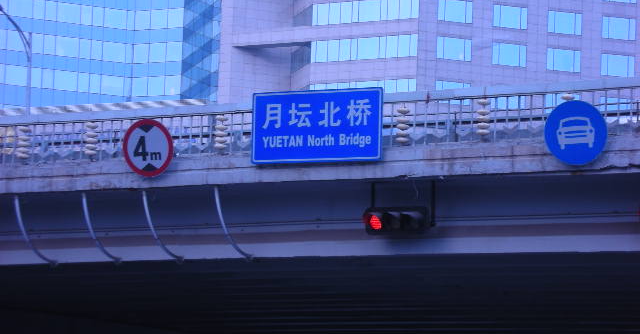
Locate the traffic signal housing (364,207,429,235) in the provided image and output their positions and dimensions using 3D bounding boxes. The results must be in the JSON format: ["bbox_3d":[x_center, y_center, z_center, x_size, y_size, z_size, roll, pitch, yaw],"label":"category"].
[{"bbox_3d":[1.065,0.762,27.500,0.920,0.380,0.340,-2,-9,29],"label":"traffic signal housing"}]

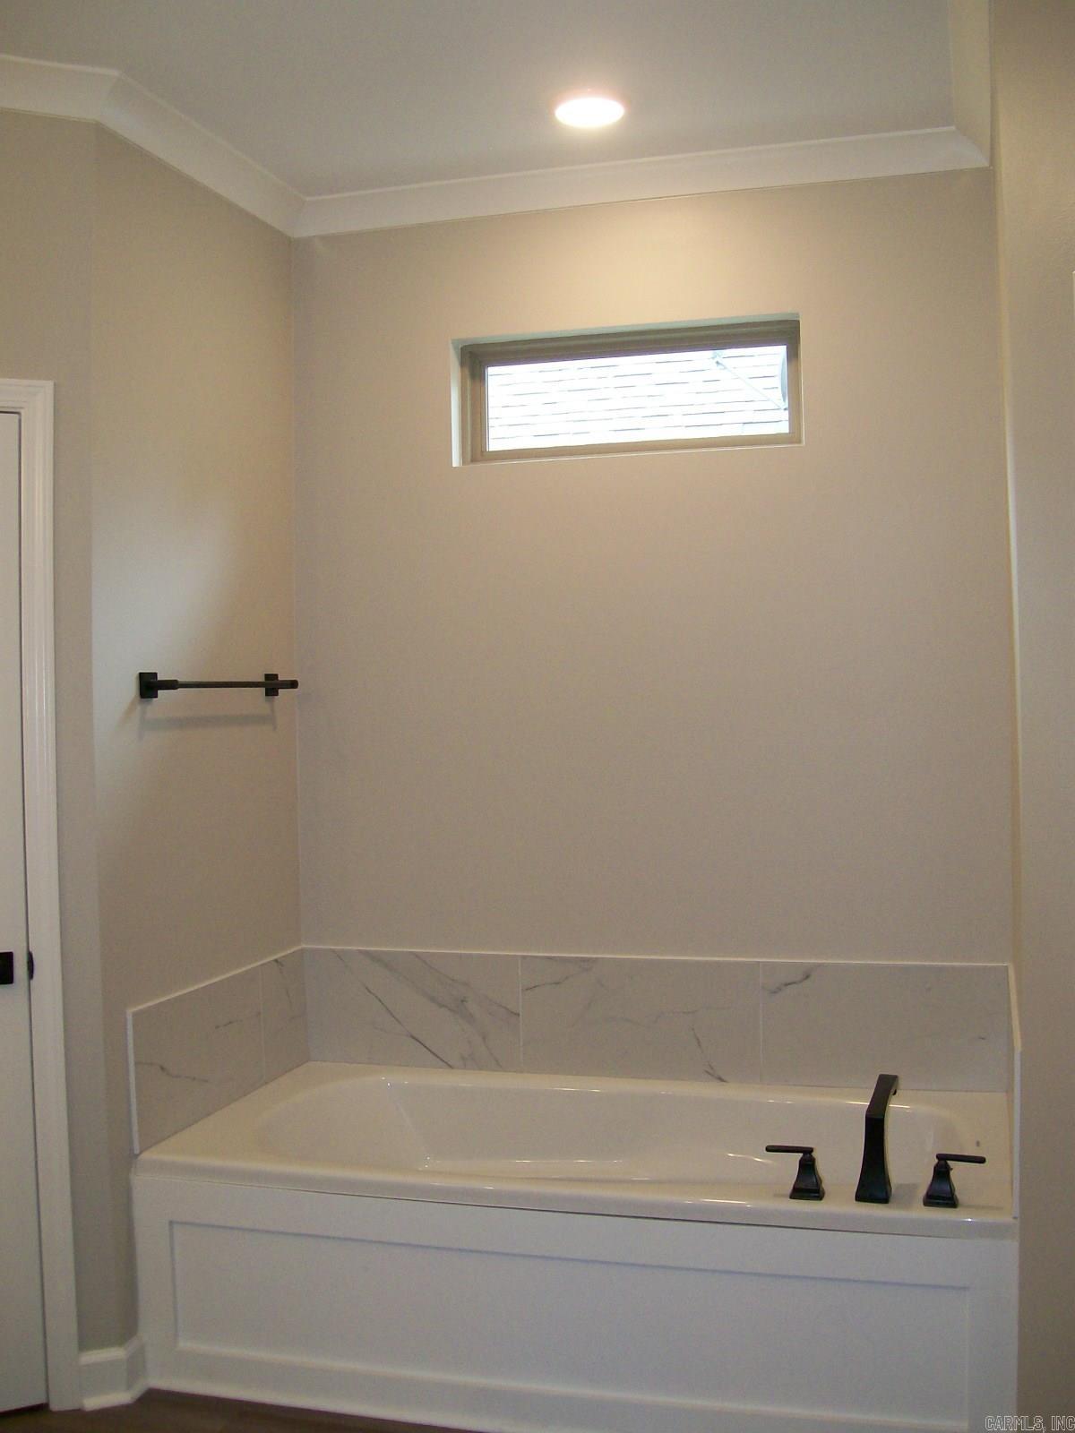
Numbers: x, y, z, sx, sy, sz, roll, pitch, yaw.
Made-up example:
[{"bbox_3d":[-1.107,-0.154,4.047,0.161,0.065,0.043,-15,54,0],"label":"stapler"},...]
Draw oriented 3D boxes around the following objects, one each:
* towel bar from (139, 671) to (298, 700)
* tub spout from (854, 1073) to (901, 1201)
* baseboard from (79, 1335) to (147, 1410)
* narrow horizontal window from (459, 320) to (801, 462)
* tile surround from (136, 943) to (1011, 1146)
[{"bbox_3d":[-0.731,-0.073,3.510,0.071,0.056,0.675,-1,0,15],"label":"towel bar"},{"bbox_3d":[0.660,0.812,2.883,0.065,0.187,0.232,-1,0,19],"label":"tub spout"},{"bbox_3d":[-0.888,1.372,3.123,0.133,0.126,0.074,-1,0,-18],"label":"baseboard"},{"bbox_3d":[0.228,-0.829,3.834,0.893,0.317,0.079,-1,0,15],"label":"narrow horizontal window"},{"bbox_3d":[0.131,0.763,3.345,1.803,0.301,0.896,-1,0,15],"label":"tile surround"}]

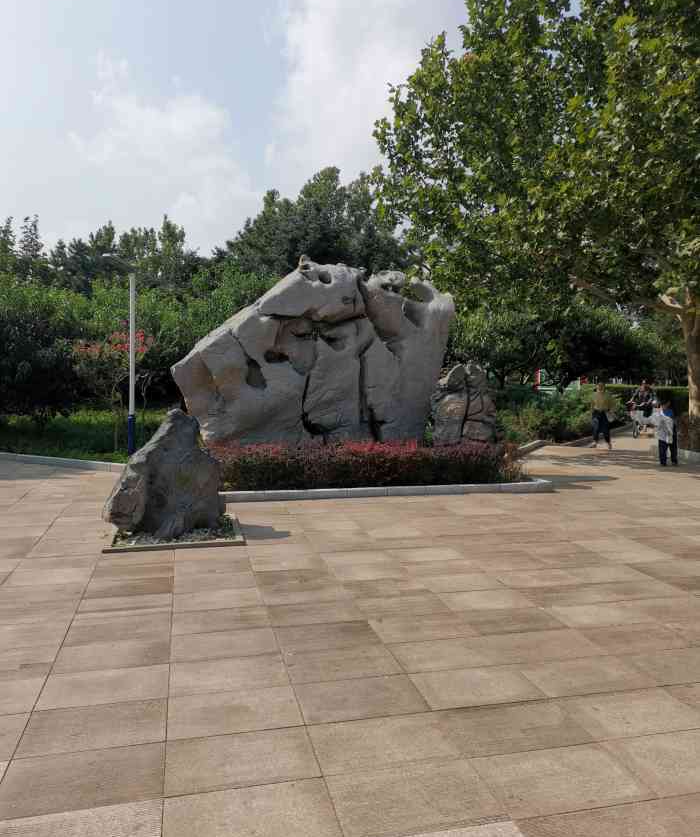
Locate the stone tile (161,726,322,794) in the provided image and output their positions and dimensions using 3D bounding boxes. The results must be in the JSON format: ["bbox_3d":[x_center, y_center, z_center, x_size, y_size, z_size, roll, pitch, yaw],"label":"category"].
[{"bbox_3d":[-0.466,1.481,3.008,0.633,0.040,0.423,-1,4,-13],"label":"stone tile"}]

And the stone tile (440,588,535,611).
[{"bbox_3d":[0.955,1.302,4.937,0.607,0.040,0.406,0,4,-13],"label":"stone tile"}]

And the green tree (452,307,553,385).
[{"bbox_3d":[4.012,-1.452,18.684,3.200,3.400,3.000,0,4,0],"label":"green tree"}]

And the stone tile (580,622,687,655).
[{"bbox_3d":[1.748,1.344,4.274,0.596,0.030,0.415,-1,4,-13],"label":"stone tile"}]

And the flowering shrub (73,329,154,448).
[{"bbox_3d":[-4.386,-0.556,13.000,1.500,2.200,1.400,-1,4,-17],"label":"flowering shrub"}]

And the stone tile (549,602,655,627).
[{"bbox_3d":[1.616,1.288,4.570,0.600,0.050,0.400,-1,4,-13],"label":"stone tile"}]

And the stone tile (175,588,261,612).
[{"bbox_3d":[-0.904,1.252,4.790,0.600,0.050,0.400,-1,4,-13],"label":"stone tile"}]

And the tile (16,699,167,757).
[{"bbox_3d":[-1.180,1.457,3.273,0.633,0.040,0.423,-1,4,-13],"label":"tile"}]

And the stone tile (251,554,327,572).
[{"bbox_3d":[-0.518,1.225,5.868,0.614,0.030,0.415,-1,4,-13],"label":"stone tile"}]

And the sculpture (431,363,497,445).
[{"bbox_3d":[1.779,-0.057,10.936,0.920,1.620,0.750,-1,4,-13],"label":"sculpture"}]

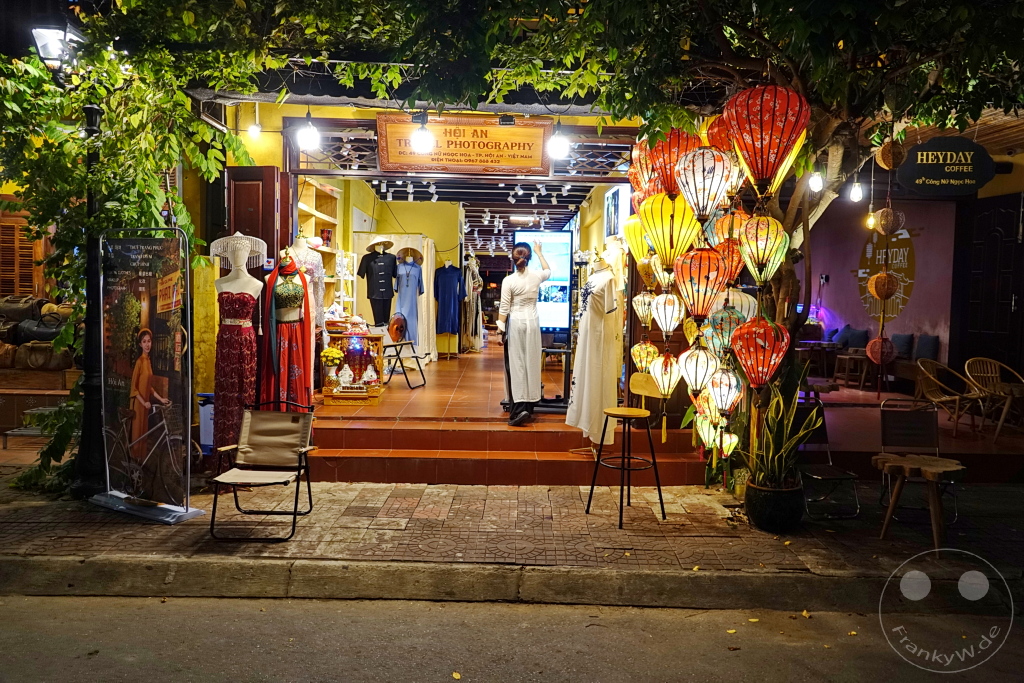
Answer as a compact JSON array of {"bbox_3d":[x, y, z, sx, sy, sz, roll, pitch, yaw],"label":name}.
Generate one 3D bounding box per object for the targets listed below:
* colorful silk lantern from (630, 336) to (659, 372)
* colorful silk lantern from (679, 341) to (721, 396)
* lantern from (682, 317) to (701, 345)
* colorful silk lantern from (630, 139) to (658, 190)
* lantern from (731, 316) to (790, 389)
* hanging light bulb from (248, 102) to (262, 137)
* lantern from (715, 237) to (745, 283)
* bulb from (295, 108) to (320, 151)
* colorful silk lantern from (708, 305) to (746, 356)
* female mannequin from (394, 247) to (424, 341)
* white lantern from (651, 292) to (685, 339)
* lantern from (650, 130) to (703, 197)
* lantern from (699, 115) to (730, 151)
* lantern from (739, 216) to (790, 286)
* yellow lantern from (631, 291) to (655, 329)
[{"bbox_3d":[0.990,0.105,5.100,0.210,0.275,0.210,1,4,-1],"label":"colorful silk lantern"},{"bbox_3d":[1.305,0.188,4.750,0.292,0.369,0.292,1,4,0],"label":"colorful silk lantern"},{"bbox_3d":[1.321,-0.072,4.900,0.205,0.255,0.205,1,4,-1],"label":"lantern"},{"bbox_3d":[1.020,-1.330,5.100,0.255,0.400,0.255,1,4,0],"label":"colorful silk lantern"},{"bbox_3d":[1.718,0.076,4.720,0.415,0.500,0.415,1,4,0],"label":"lantern"},{"bbox_3d":[-2.104,-1.813,5.600,0.110,0.260,0.110,1,4,0],"label":"hanging light bulb"},{"bbox_3d":[1.484,-0.553,4.659,0.218,0.314,0.218,1,4,-1],"label":"lantern"},{"bbox_3d":[-1.521,-1.566,5.079,0.171,0.290,0.171,1,4,-1],"label":"bulb"},{"bbox_3d":[1.554,-0.079,4.900,0.266,0.345,0.266,1,4,0],"label":"colorful silk lantern"},{"bbox_3d":[-1.408,-0.394,9.364,0.430,1.700,0.340,1,4,-1],"label":"female mannequin"},{"bbox_3d":[1.139,-0.190,5.000,0.250,0.340,0.250,1,4,0],"label":"white lantern"},{"bbox_3d":[1.075,-1.160,4.462,0.353,0.464,0.353,1,4,-1],"label":"lantern"},{"bbox_3d":[1.504,-1.472,4.950,0.300,0.380,0.300,1,4,0],"label":"lantern"},{"bbox_3d":[1.609,-0.575,4.360,0.326,0.447,0.326,1,4,-1],"label":"lantern"},{"bbox_3d":[0.968,-0.235,5.018,0.180,0.279,0.180,1,4,-1],"label":"yellow lantern"}]

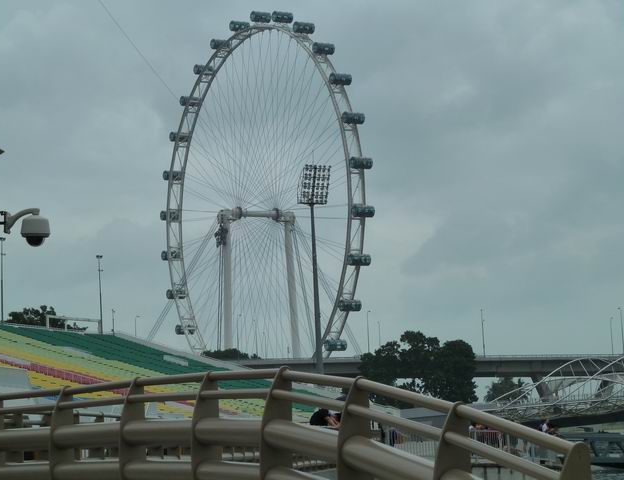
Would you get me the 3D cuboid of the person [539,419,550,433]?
[{"bbox_3d":[9.170,7.868,70.000,0.360,1.680,0.500,-1,-6,-6],"label":"person"}]

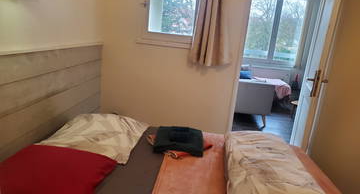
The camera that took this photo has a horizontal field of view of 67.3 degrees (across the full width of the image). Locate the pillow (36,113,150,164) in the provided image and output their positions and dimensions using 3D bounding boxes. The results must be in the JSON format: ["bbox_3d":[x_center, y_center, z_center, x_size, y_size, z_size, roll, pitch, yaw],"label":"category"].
[{"bbox_3d":[-0.581,0.224,1.870,0.610,0.140,0.650,7,13,4],"label":"pillow"}]

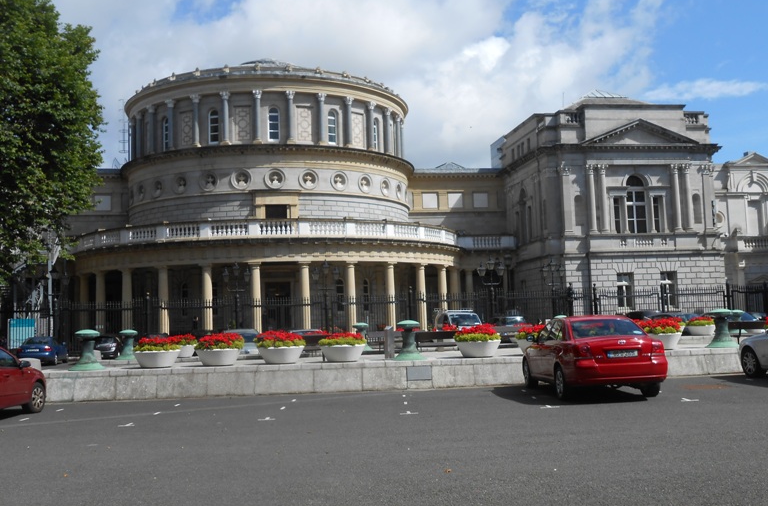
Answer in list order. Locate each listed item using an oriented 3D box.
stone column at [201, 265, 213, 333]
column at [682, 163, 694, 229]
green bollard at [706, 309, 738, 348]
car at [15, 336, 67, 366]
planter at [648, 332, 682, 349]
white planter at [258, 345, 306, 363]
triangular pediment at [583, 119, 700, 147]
[{"bbox_3d":[-12.166,3.478,58.302,0.780,5.362,0.780,-3,-5,9],"label":"stone column"},{"bbox_3d":[20.879,-3.858,57.717,0.660,4.595,0.660,-1,-5,-10],"label":"column"},{"bbox_3d":[8.238,1.831,20.500,0.820,0.910,0.820,-1,-5,-10],"label":"green bollard"},{"bbox_3d":[-16.792,4.814,41.598,1.780,1.430,4.550,-1,-5,-10],"label":"car"},{"bbox_3d":[6.693,2.127,20.300,0.985,0.375,0.985,-1,-5,-9],"label":"planter"},{"bbox_3d":[-2.327,2.311,19.085,1.080,0.400,1.080,-1,-5,-10],"label":"white planter"},{"bbox_3d":[18.833,-8.786,62.446,9.340,2.168,1.000,-1,-5,-9],"label":"triangular pediment"}]

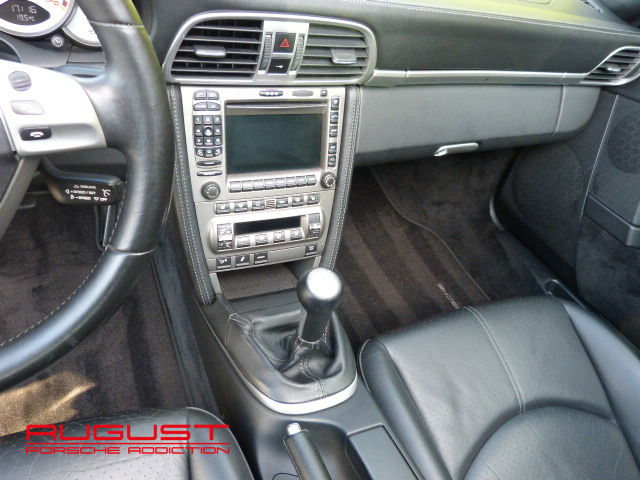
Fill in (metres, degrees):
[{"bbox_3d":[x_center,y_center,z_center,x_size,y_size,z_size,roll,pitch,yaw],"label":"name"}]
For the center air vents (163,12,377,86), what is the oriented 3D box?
[{"bbox_3d":[-0.047,-0.215,0.532,0.260,0.077,0.040,-8,39,-23],"label":"center air vents"}]

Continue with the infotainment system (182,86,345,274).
[{"bbox_3d":[-0.074,-0.083,0.638,0.213,0.246,0.050,-7,25,-22],"label":"infotainment system"}]

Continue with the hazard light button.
[{"bbox_3d":[-0.041,-0.222,0.520,0.024,0.024,0.010,-8,39,-23],"label":"hazard light button"}]

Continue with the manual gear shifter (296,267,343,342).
[{"bbox_3d":[-0.001,0.079,0.522,0.049,0.092,0.049,4,27,-2],"label":"manual gear shifter"}]

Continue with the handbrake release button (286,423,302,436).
[{"bbox_3d":[-0.028,0.205,0.500,0.014,0.014,0.012,-7,35,-22],"label":"handbrake release button"}]

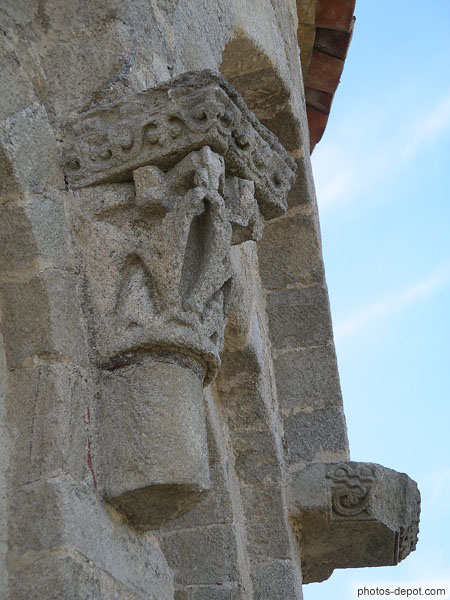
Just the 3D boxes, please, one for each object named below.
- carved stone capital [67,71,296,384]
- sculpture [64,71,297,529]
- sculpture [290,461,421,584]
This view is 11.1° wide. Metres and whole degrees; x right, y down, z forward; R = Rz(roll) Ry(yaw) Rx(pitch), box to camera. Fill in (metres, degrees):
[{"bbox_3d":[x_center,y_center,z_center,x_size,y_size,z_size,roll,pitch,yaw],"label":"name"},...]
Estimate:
[{"bbox_3d":[-0.092,-0.106,6.064,0.429,0.697,0.442,-17,-31,21],"label":"carved stone capital"},{"bbox_3d":[-0.081,0.042,5.983,0.429,1.035,0.442,-17,-31,21],"label":"sculpture"},{"bbox_3d":[0.352,0.594,6.169,0.324,0.226,0.226,-3,-29,-2],"label":"sculpture"}]

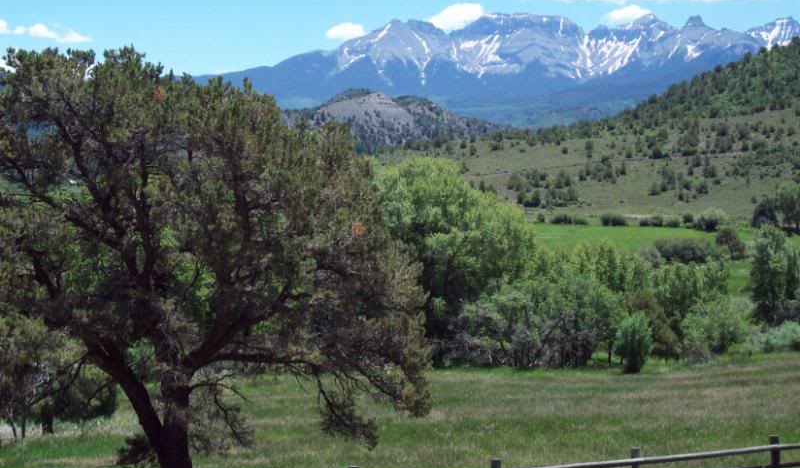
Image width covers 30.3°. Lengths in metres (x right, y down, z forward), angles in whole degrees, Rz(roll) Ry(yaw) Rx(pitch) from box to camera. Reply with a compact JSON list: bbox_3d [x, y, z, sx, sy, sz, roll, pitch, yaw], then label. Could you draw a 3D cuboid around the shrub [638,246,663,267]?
[{"bbox_3d":[27.944,2.622,165.000,2.680,2.450,2.500,0,2,0],"label":"shrub"}]

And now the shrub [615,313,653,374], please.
[{"bbox_3d":[11.840,5.552,75.000,1.930,3.140,1.900,0,2,0],"label":"shrub"}]

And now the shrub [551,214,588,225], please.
[{"bbox_3d":[33.233,-2.745,290.000,7.450,2.160,4.000,0,2,0],"label":"shrub"}]

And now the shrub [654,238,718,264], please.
[{"bbox_3d":[32.929,2.069,170.000,7.360,3.100,4.500,0,2,0],"label":"shrub"}]

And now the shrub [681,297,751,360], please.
[{"bbox_3d":[16.905,5.101,79.000,3.850,3.530,3.400,0,2,0],"label":"shrub"}]

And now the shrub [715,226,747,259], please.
[{"bbox_3d":[40.220,1.156,180.000,3.890,4.140,3.500,0,2,0],"label":"shrub"}]

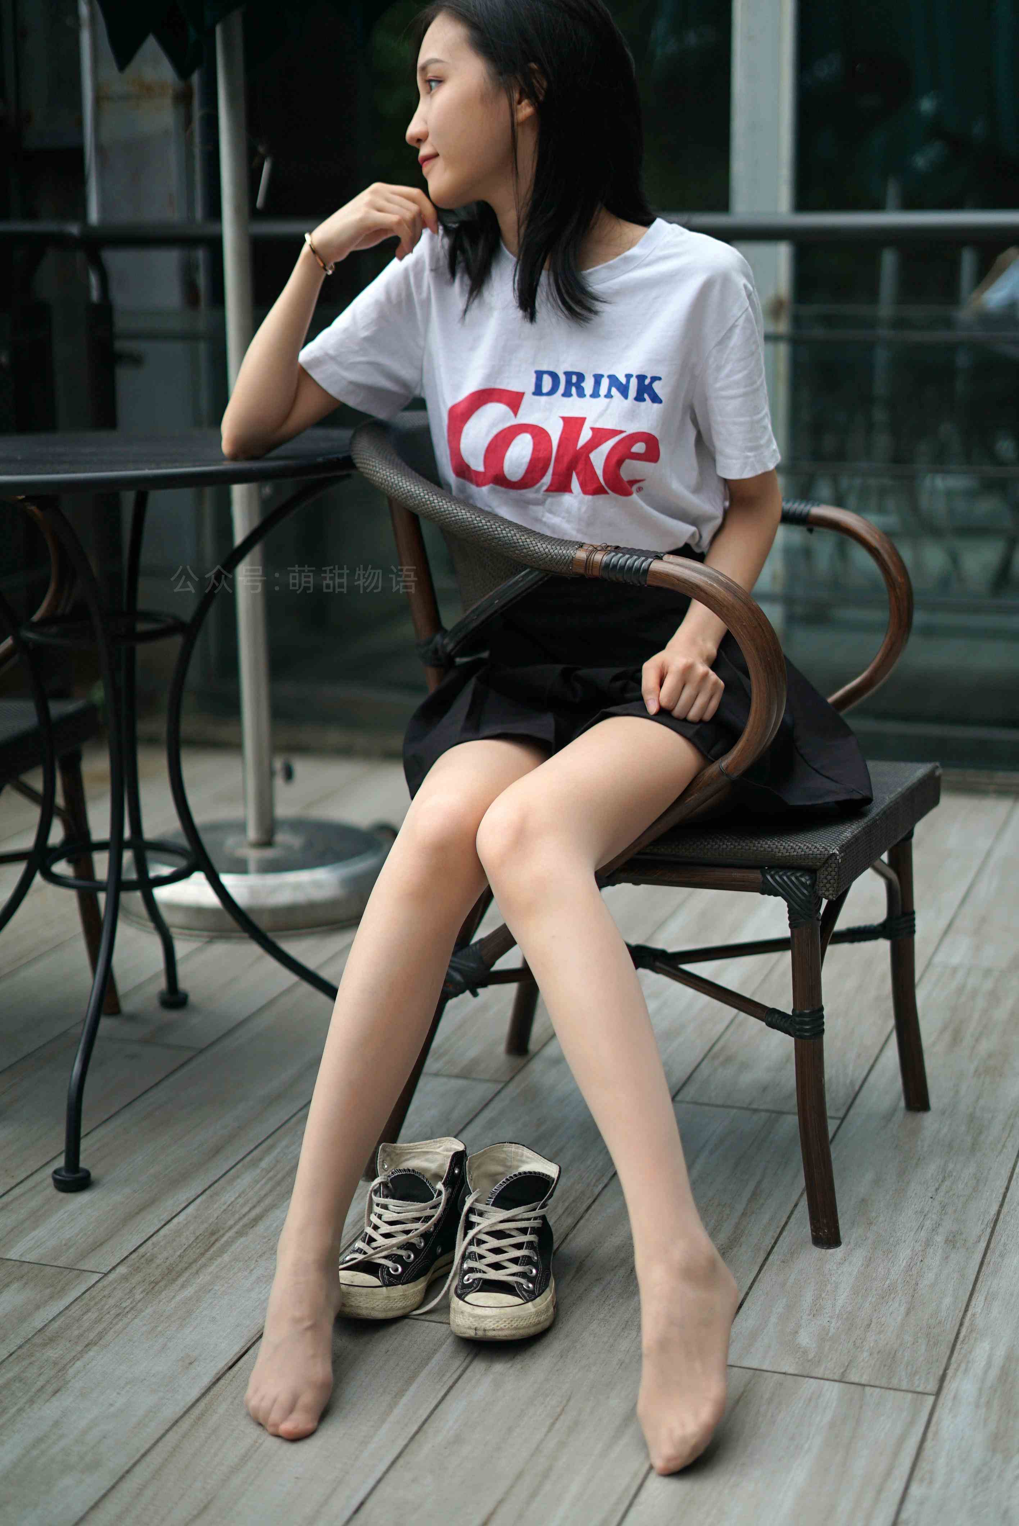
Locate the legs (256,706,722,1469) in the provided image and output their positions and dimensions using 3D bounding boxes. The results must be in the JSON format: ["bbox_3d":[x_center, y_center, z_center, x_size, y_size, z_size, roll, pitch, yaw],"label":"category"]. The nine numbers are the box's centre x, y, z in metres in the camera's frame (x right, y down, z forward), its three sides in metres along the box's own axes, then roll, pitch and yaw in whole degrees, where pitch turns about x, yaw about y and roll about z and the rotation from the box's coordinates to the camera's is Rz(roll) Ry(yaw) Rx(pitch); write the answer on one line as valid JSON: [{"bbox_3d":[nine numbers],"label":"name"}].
[{"bbox_3d":[0.041,0.248,1.986,0.397,0.532,0.619,1,13,14],"label":"legs"}]

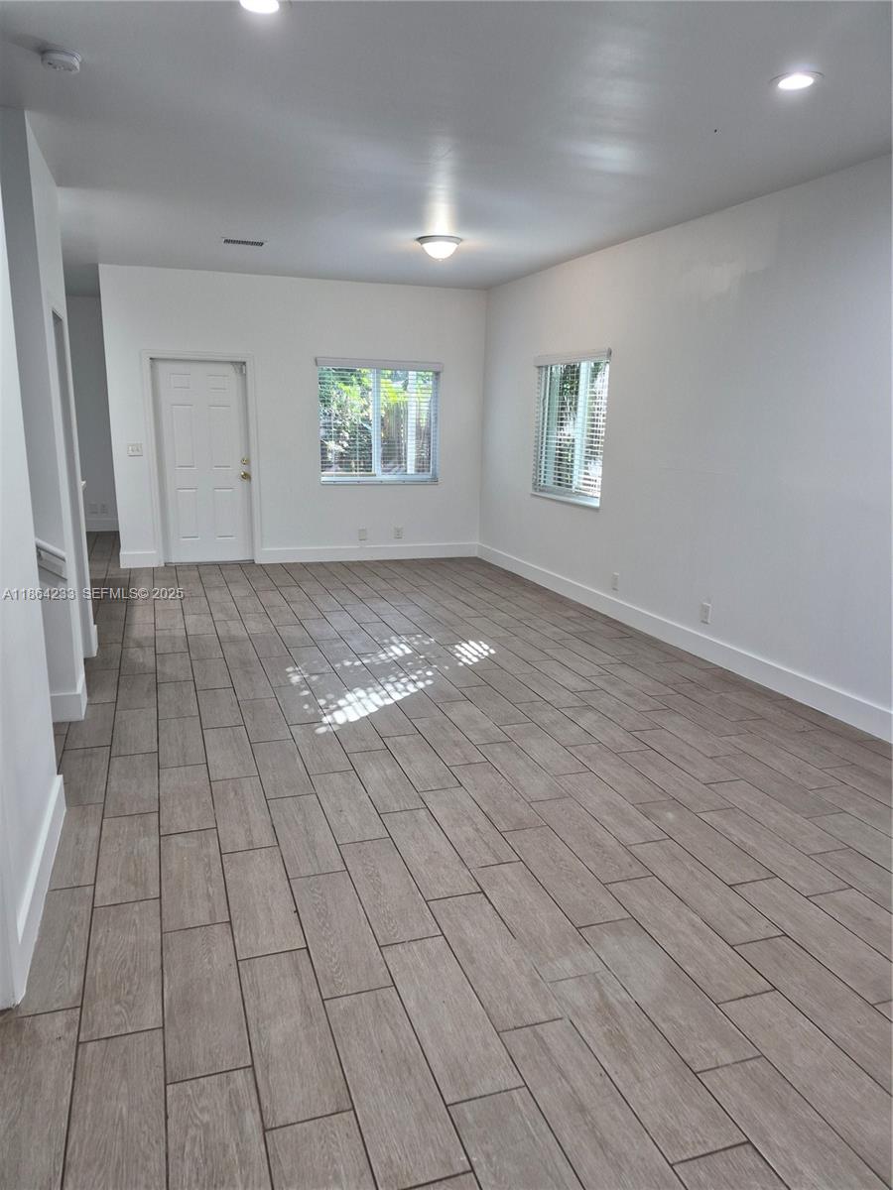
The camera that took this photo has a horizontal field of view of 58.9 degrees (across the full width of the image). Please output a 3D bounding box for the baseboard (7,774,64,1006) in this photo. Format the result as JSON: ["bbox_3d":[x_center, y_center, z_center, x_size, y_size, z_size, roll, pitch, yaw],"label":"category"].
[{"bbox_3d":[-1.364,0.922,2.686,0.020,0.155,1.110,-3,14,-19],"label":"baseboard"}]

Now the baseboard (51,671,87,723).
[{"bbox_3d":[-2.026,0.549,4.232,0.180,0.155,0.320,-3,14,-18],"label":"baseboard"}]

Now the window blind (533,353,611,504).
[{"bbox_3d":[1.060,-1.472,6.995,0.070,1.271,1.289,-4,14,-20],"label":"window blind"}]

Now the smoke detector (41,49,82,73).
[{"bbox_3d":[-1.448,-2.000,2.972,0.140,0.041,0.140,-3,14,-17],"label":"smoke detector"}]

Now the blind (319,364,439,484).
[{"bbox_3d":[-0.697,-1.819,8.417,1.292,1.245,0.070,-3,14,-17],"label":"blind"}]

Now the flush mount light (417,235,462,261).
[{"bbox_3d":[-0.054,-2.618,6.000,0.352,0.149,0.352,1,13,0],"label":"flush mount light"}]

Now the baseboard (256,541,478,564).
[{"bbox_3d":[-0.809,-0.461,8.698,2.439,0.155,0.018,-3,14,-17],"label":"baseboard"}]

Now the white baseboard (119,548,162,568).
[{"bbox_3d":[-3.109,-0.355,8.018,0.375,0.160,0.020,-3,14,-17],"label":"white baseboard"}]

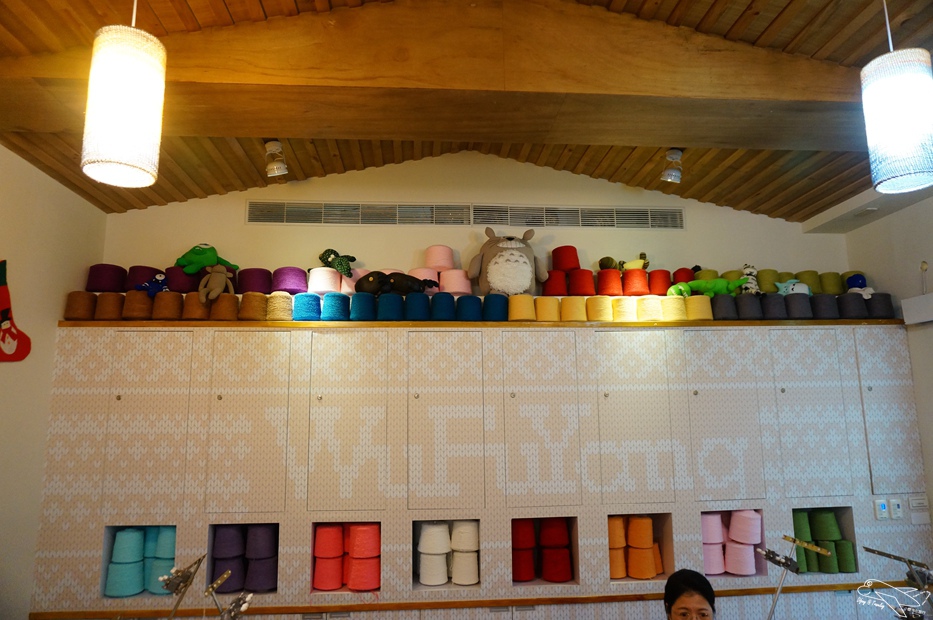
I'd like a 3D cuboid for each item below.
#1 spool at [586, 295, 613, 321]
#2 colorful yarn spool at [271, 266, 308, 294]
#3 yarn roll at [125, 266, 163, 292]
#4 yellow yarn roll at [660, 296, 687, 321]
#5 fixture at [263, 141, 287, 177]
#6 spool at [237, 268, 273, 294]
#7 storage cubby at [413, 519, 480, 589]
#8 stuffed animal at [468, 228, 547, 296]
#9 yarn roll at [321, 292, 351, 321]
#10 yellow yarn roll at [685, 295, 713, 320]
[{"bbox_3d":[0.823,-0.003,3.830,0.168,0.157,0.168,0,-8,-5],"label":"spool"},{"bbox_3d":[-1.116,-0.162,3.953,0.222,0.184,0.222,0,-10,-4],"label":"colorful yarn spool"},{"bbox_3d":[-1.984,-0.170,3.852,0.214,0.171,0.214,0,-9,-5],"label":"yarn roll"},{"bbox_3d":[1.370,0.006,4.117,0.168,0.175,0.168,0,-9,-5],"label":"yellow yarn roll"},{"bbox_3d":[-1.143,-0.913,3.756,0.137,0.220,0.143,0,-9,-5],"label":"fixture"},{"bbox_3d":[-1.324,-0.164,3.903,0.203,0.168,0.203,0,-9,-5],"label":"spool"},{"bbox_3d":[-0.125,1.383,3.624,0.375,0.369,0.370,0,-8,-5],"label":"storage cubby"},{"bbox_3d":[0.277,-0.315,4.044,0.517,0.468,0.275,0,-9,-5],"label":"stuffed animal"},{"bbox_3d":[-0.817,-0.005,3.902,0.178,0.179,0.178,0,-9,-5],"label":"yarn roll"},{"bbox_3d":[1.526,0.000,4.085,0.172,0.167,0.172,0,-9,-5],"label":"yellow yarn roll"}]

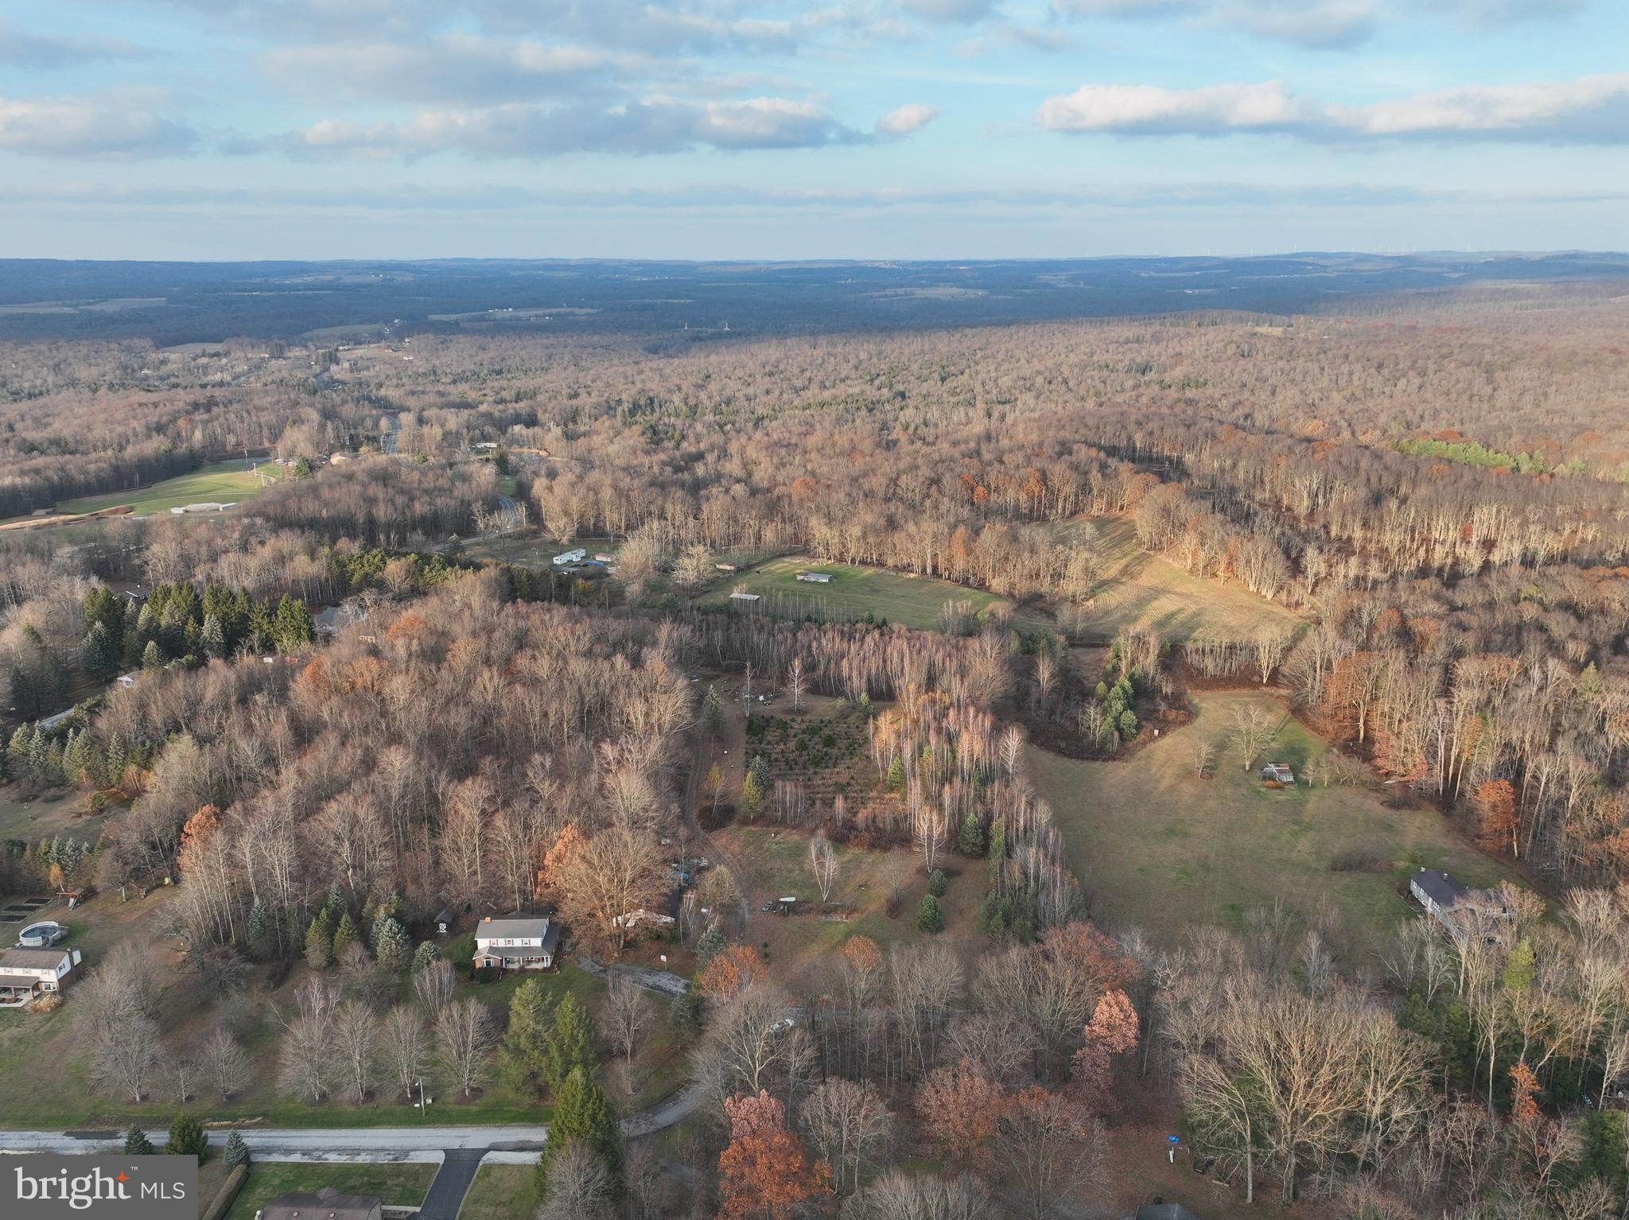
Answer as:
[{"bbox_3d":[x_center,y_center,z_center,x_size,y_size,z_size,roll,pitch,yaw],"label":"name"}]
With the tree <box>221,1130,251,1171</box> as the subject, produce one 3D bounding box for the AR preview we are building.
[{"bbox_3d":[-82.590,76.550,160.960,3.990,5.800,3.990,0,17,0],"label":"tree"}]

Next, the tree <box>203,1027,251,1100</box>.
[{"bbox_3d":[-90.770,69.740,173.460,7.430,13.350,7.430,0,17,0],"label":"tree"}]

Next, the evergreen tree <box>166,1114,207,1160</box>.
[{"bbox_3d":[-88.270,74.370,158.800,5.550,8.590,5.550,0,18,0],"label":"evergreen tree"}]

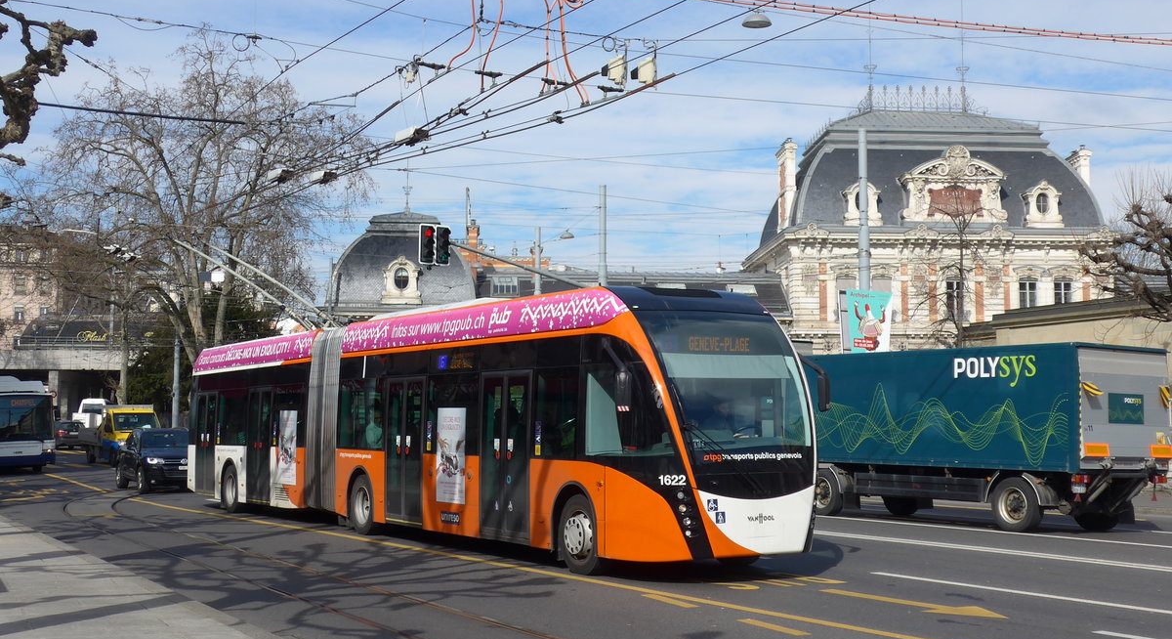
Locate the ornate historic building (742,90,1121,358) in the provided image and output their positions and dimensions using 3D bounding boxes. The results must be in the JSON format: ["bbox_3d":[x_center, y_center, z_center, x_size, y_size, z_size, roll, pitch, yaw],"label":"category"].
[{"bbox_3d":[19.631,-2.938,88.641,18.300,21.400,16.500,0,-4,-3],"label":"ornate historic building"}]

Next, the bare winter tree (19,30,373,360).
[{"bbox_3d":[-17.025,-3.182,64.363,15.200,18.600,14.500,0,-4,0],"label":"bare winter tree"}]

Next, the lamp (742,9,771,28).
[{"bbox_3d":[2.444,-4.317,21.307,0.420,0.210,0.420,0,-4,0],"label":"lamp"}]

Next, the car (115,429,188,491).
[{"bbox_3d":[-11.400,3.750,40.300,1.920,1.720,4.750,2,-4,-27],"label":"car"}]

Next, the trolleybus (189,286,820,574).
[{"bbox_3d":[-2.720,1.720,24.350,2.550,3.400,18.610,2,-4,-30],"label":"trolleybus"}]

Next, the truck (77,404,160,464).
[{"bbox_3d":[-17.250,4.330,55.600,1.950,2.150,5.400,2,-5,-32],"label":"truck"}]

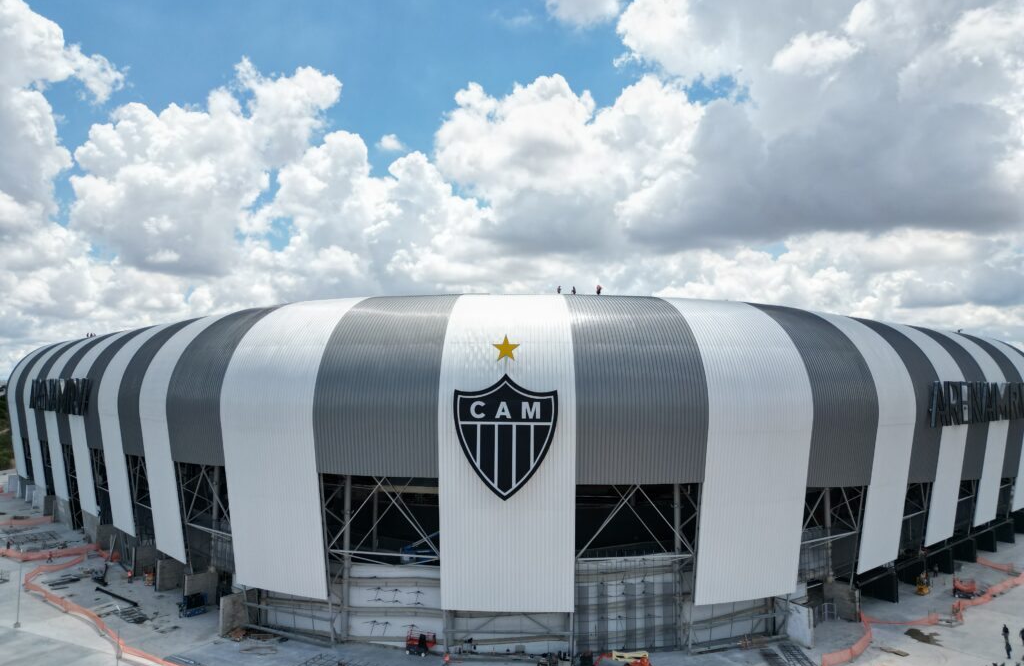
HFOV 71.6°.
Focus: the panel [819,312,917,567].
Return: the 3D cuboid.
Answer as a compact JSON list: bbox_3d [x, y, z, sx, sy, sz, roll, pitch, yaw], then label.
[{"bbox_3d":[43.110,12.756,89.978,11.903,32.146,11.362,4,-5,-41],"label":"panel"}]

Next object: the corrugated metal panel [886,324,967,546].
[{"bbox_3d":[57.280,13.070,99.950,10.530,31.400,9.900,3,-5,-41],"label":"corrugated metal panel"}]

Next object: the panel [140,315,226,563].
[{"bbox_3d":[-41.240,12.510,91.600,9.900,31.400,10.890,4,-5,-43],"label":"panel"}]

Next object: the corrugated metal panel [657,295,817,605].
[{"bbox_3d":[23.030,11.360,74.590,12.740,31.400,10.260,1,-4,-20],"label":"corrugated metal panel"}]

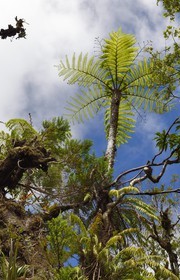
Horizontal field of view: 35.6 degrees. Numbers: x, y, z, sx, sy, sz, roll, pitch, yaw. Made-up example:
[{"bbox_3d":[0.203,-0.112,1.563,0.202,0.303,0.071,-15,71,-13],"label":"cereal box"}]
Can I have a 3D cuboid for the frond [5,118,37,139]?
[{"bbox_3d":[-1.241,-0.205,5.000,0.570,0.330,0.270,0,-36,0],"label":"frond"}]

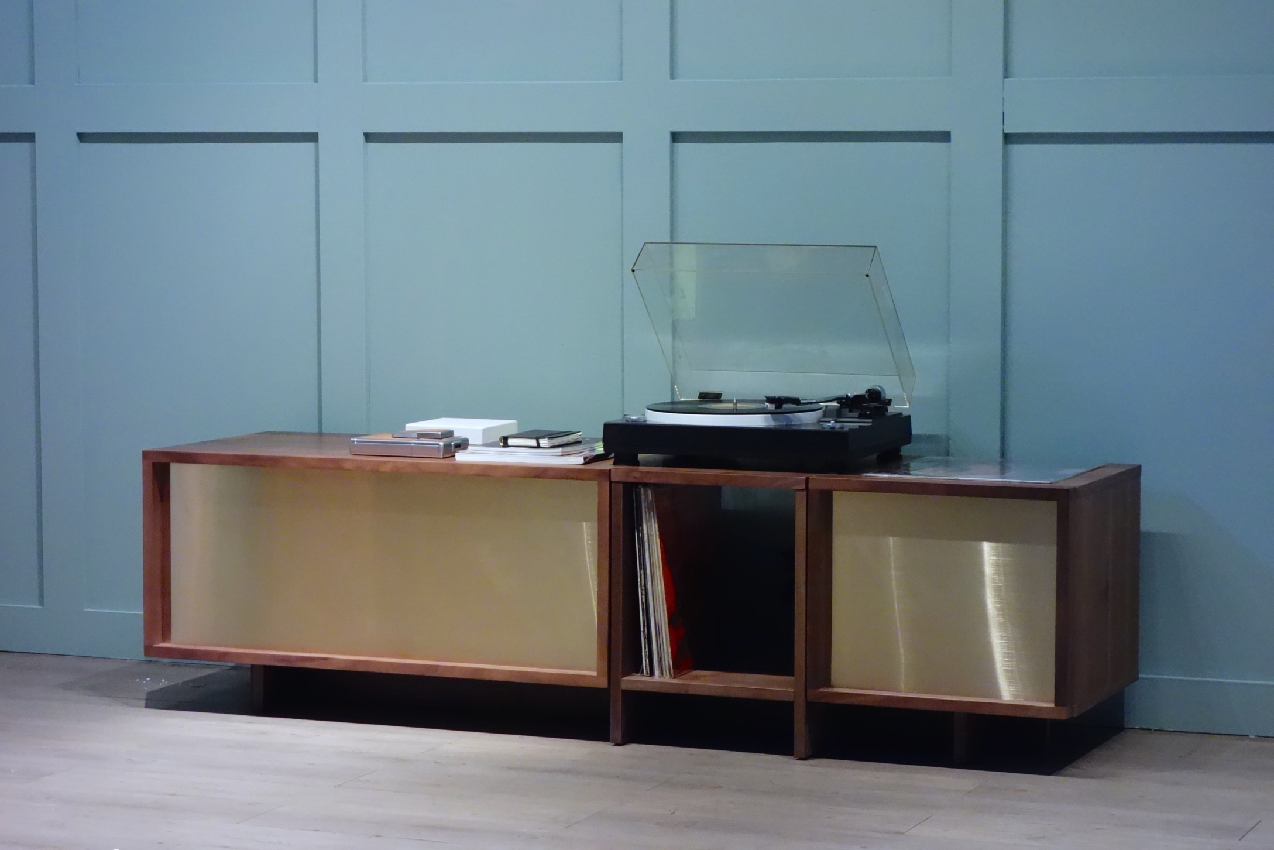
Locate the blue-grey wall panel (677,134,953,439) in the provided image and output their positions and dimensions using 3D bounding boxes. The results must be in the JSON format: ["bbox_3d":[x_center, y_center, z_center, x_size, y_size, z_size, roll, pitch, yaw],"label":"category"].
[{"bbox_3d":[0.300,-0.052,5.983,0.516,0.912,0.020,2,5,23],"label":"blue-grey wall panel"}]

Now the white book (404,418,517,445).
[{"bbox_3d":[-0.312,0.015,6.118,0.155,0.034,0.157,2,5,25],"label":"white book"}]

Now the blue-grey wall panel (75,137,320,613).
[{"bbox_3d":[-0.819,-0.092,6.455,0.518,0.912,0.020,2,5,23],"label":"blue-grey wall panel"}]

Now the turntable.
[{"bbox_3d":[0.216,-0.121,5.787,0.429,0.367,0.377,2,5,23],"label":"turntable"}]

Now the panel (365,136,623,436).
[{"bbox_3d":[-0.258,-0.072,6.218,0.515,0.912,0.020,2,5,23],"label":"panel"}]

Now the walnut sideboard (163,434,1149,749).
[{"bbox_3d":[-0.009,0.283,5.893,1.673,0.456,0.431,2,5,23],"label":"walnut sideboard"}]

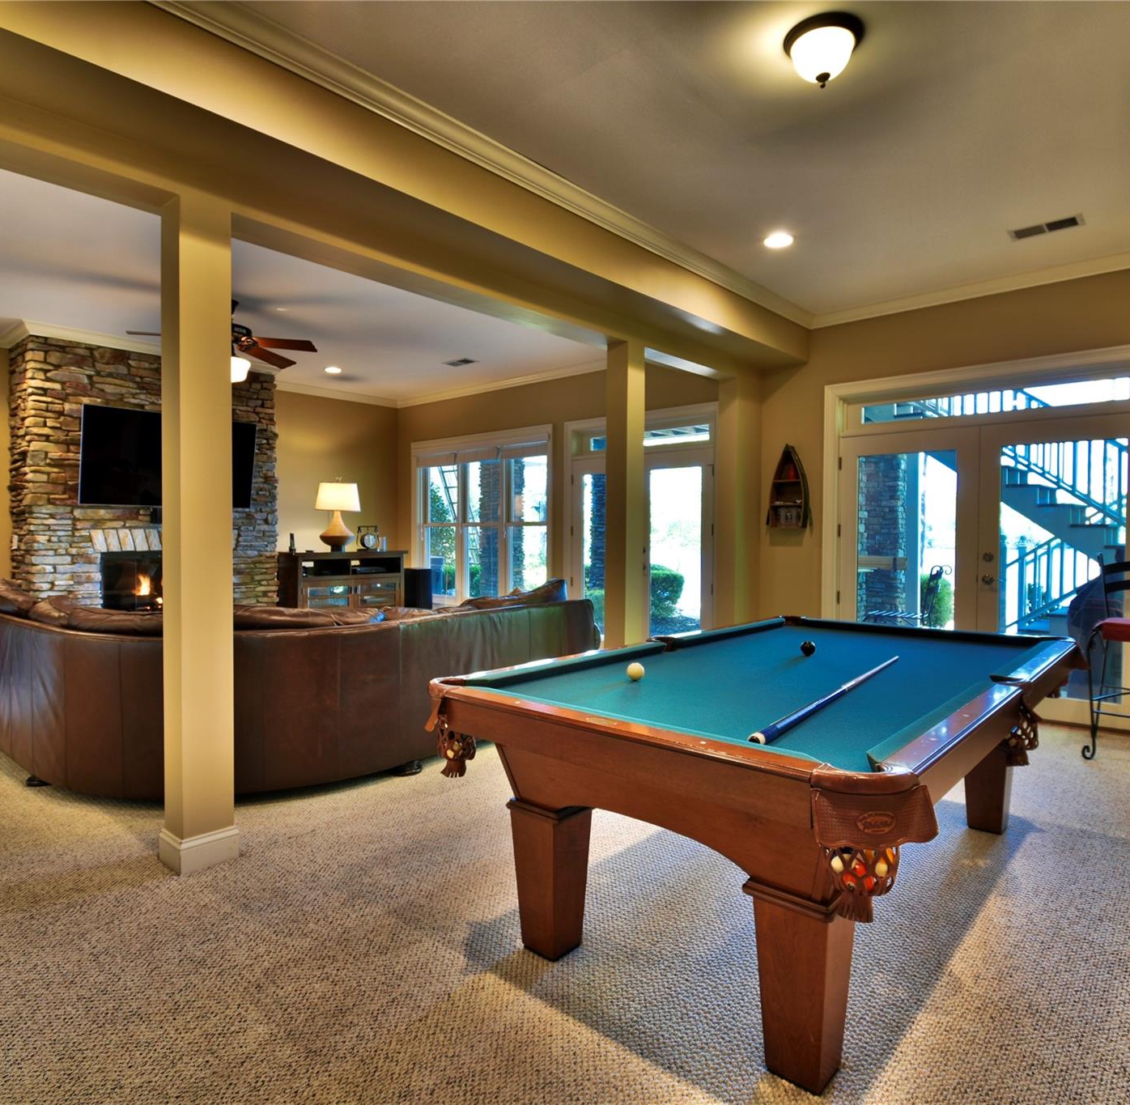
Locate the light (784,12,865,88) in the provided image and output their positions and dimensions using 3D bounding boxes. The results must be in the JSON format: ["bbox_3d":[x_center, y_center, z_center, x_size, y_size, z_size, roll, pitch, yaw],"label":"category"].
[{"bbox_3d":[0.897,-1.714,2.399,0.270,0.190,0.270,2,2,42],"label":"light"}]

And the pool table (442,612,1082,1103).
[{"bbox_3d":[0.941,0.790,2.584,1.375,0.788,2.583,2,2,42],"label":"pool table"}]

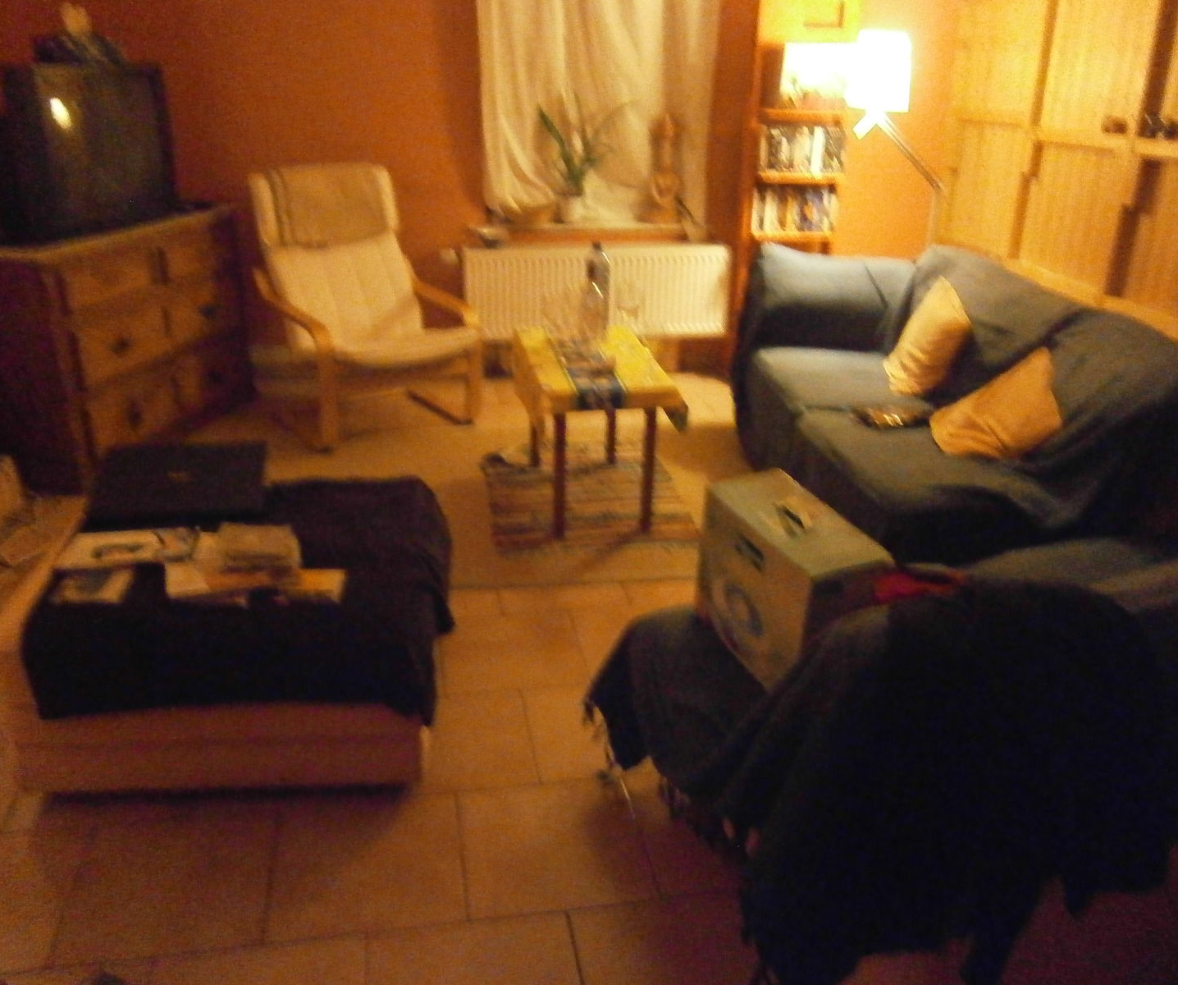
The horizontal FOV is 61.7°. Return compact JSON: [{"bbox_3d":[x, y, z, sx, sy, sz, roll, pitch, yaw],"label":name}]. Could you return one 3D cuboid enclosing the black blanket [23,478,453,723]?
[{"bbox_3d":[-0.650,0.185,2.061,0.740,0.235,0.710,0,23,-4],"label":"black blanket"}]

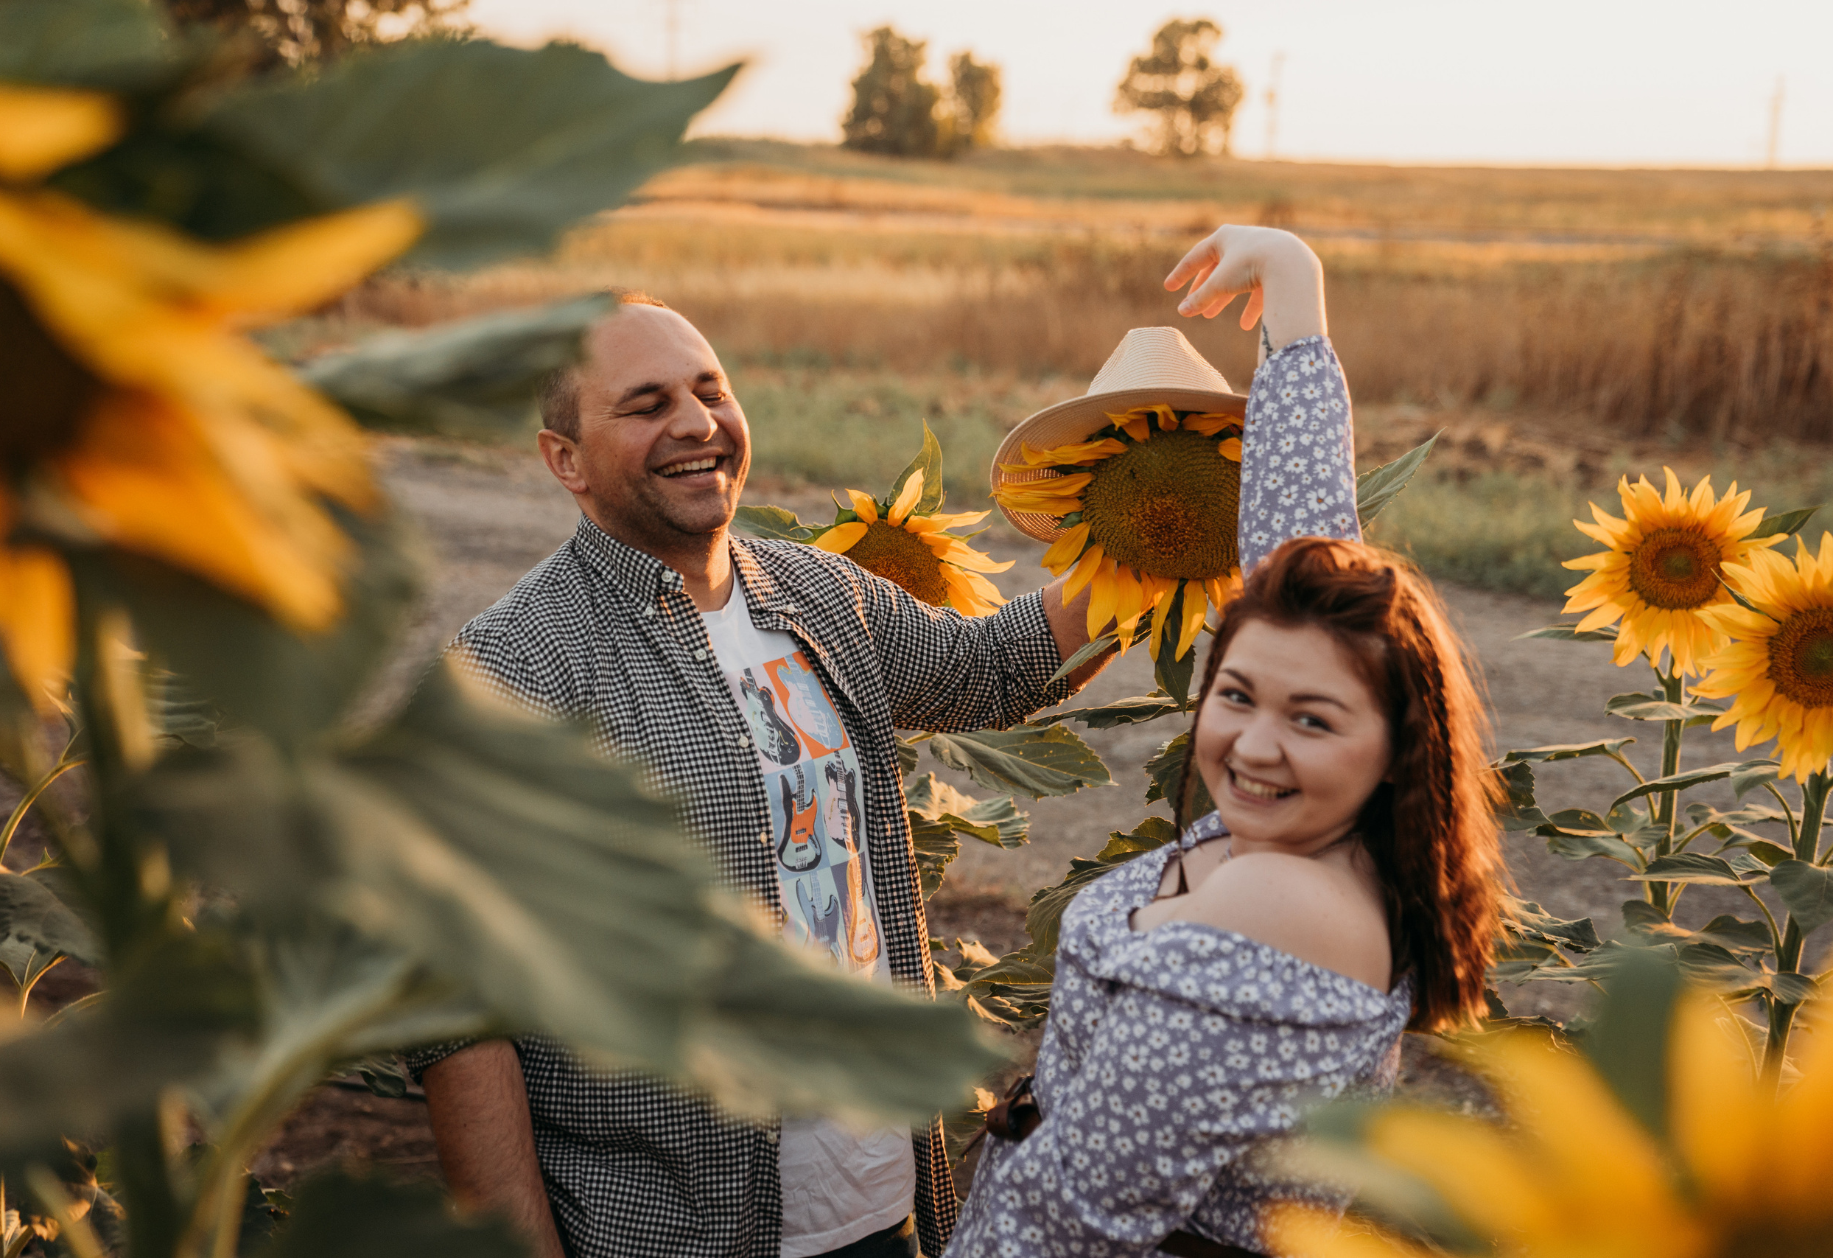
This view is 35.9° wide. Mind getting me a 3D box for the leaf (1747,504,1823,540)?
[{"bbox_3d":[0.970,-0.118,3.170,0.100,0.030,0.070,-14,23,-16],"label":"leaf"}]

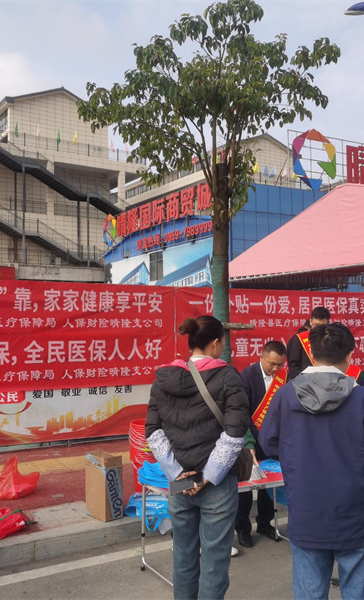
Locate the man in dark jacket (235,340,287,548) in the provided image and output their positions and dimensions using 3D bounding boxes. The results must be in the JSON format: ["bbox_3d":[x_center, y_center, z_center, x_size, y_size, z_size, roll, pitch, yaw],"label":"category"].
[{"bbox_3d":[0.600,1.058,4.757,0.520,1.520,0.430,1,-3,-23],"label":"man in dark jacket"}]

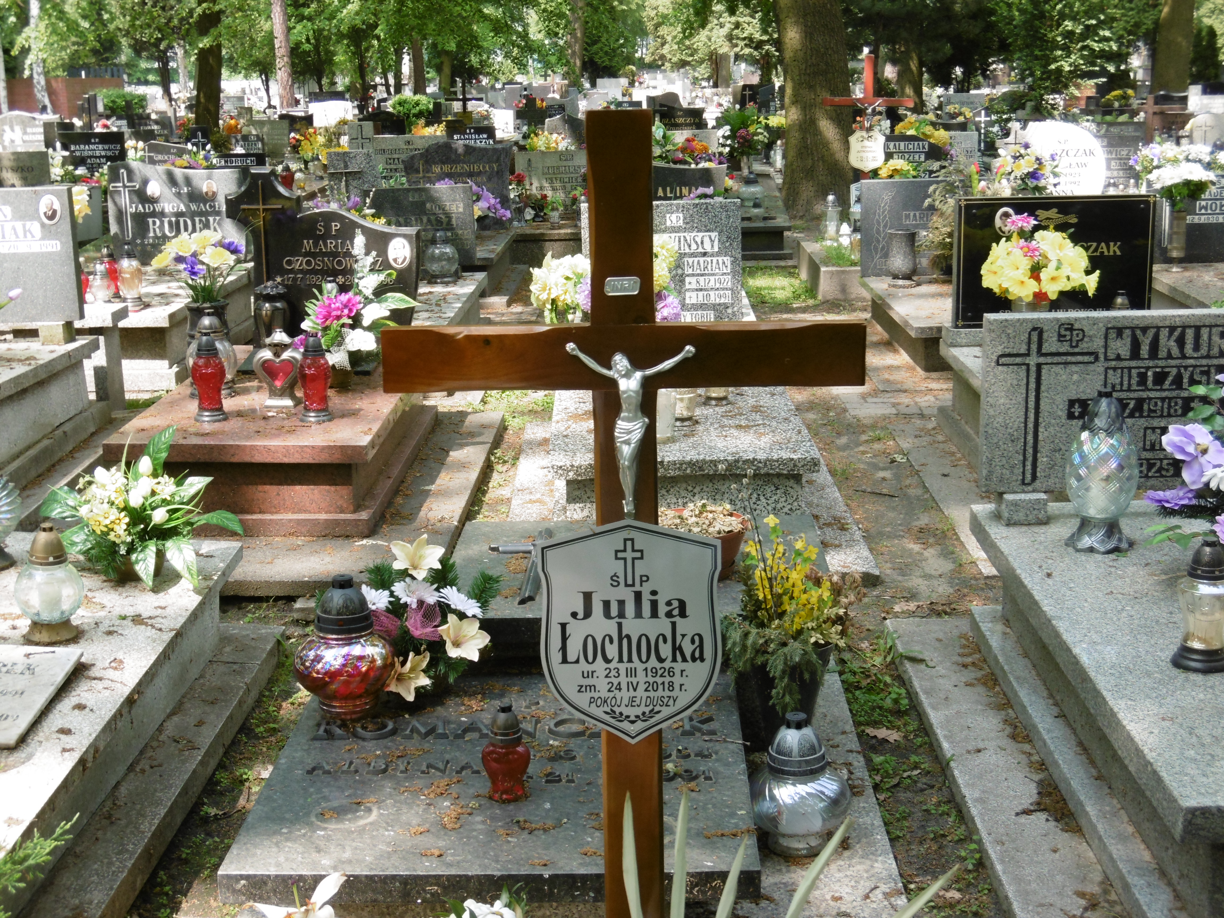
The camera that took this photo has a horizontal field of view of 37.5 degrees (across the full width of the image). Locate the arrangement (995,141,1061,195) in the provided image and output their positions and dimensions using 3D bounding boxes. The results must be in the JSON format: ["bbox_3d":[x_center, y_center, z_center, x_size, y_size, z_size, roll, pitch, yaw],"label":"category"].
[{"bbox_3d":[2.872,-1.939,12.430,0.457,0.498,0.380,-1,13,1],"label":"arrangement"}]

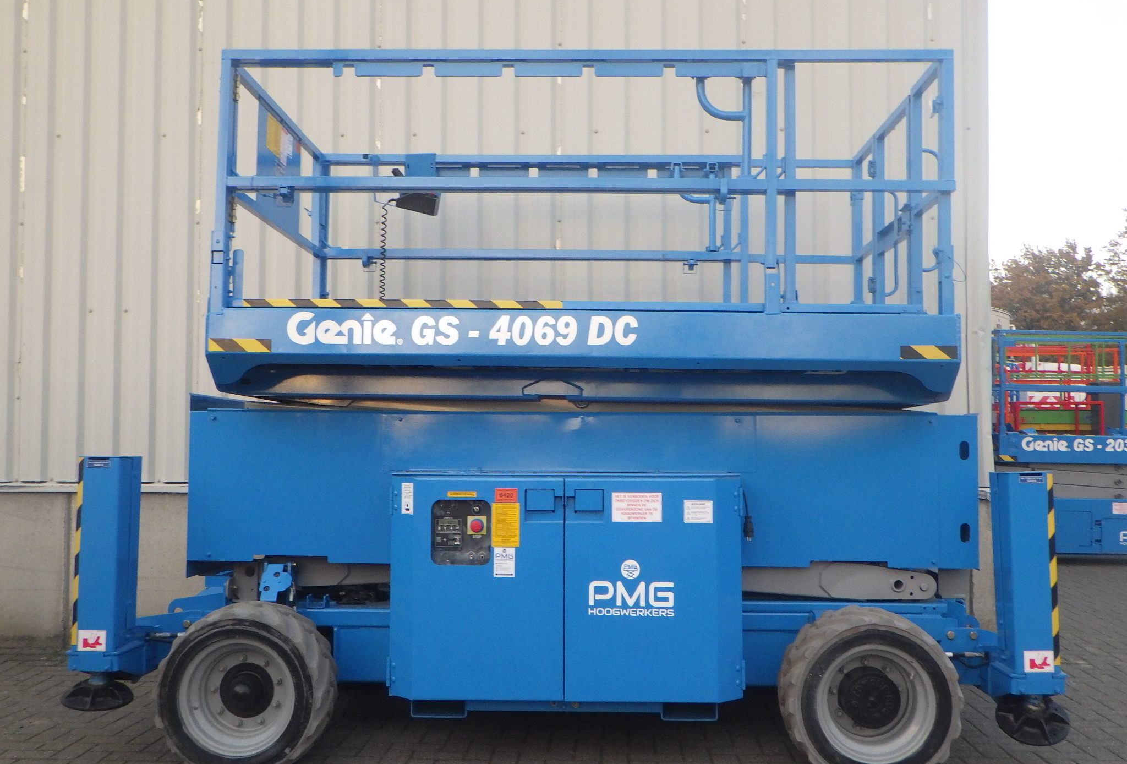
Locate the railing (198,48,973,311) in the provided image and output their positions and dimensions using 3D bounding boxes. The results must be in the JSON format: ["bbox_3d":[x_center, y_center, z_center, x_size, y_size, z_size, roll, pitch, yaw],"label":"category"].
[{"bbox_3d":[0.084,-0.706,4.968,2.804,1.037,1.522,0,-5,1],"label":"railing"}]

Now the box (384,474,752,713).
[{"bbox_3d":[0.012,0.760,4.218,1.294,0.811,0.450,0,-5,1],"label":"box"}]

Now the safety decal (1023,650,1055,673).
[{"bbox_3d":[1.718,1.009,3.995,0.108,0.078,0.010,0,-5,1],"label":"safety decal"}]

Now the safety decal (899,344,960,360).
[{"bbox_3d":[1.361,-0.109,4.122,0.214,0.050,0.010,0,-5,1],"label":"safety decal"}]

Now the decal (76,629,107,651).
[{"bbox_3d":[-1.725,0.949,4.054,0.106,0.075,0.010,0,-5,1],"label":"decal"}]

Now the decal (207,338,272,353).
[{"bbox_3d":[-1.218,-0.138,4.164,0.241,0.050,0.010,0,-5,1],"label":"decal"}]

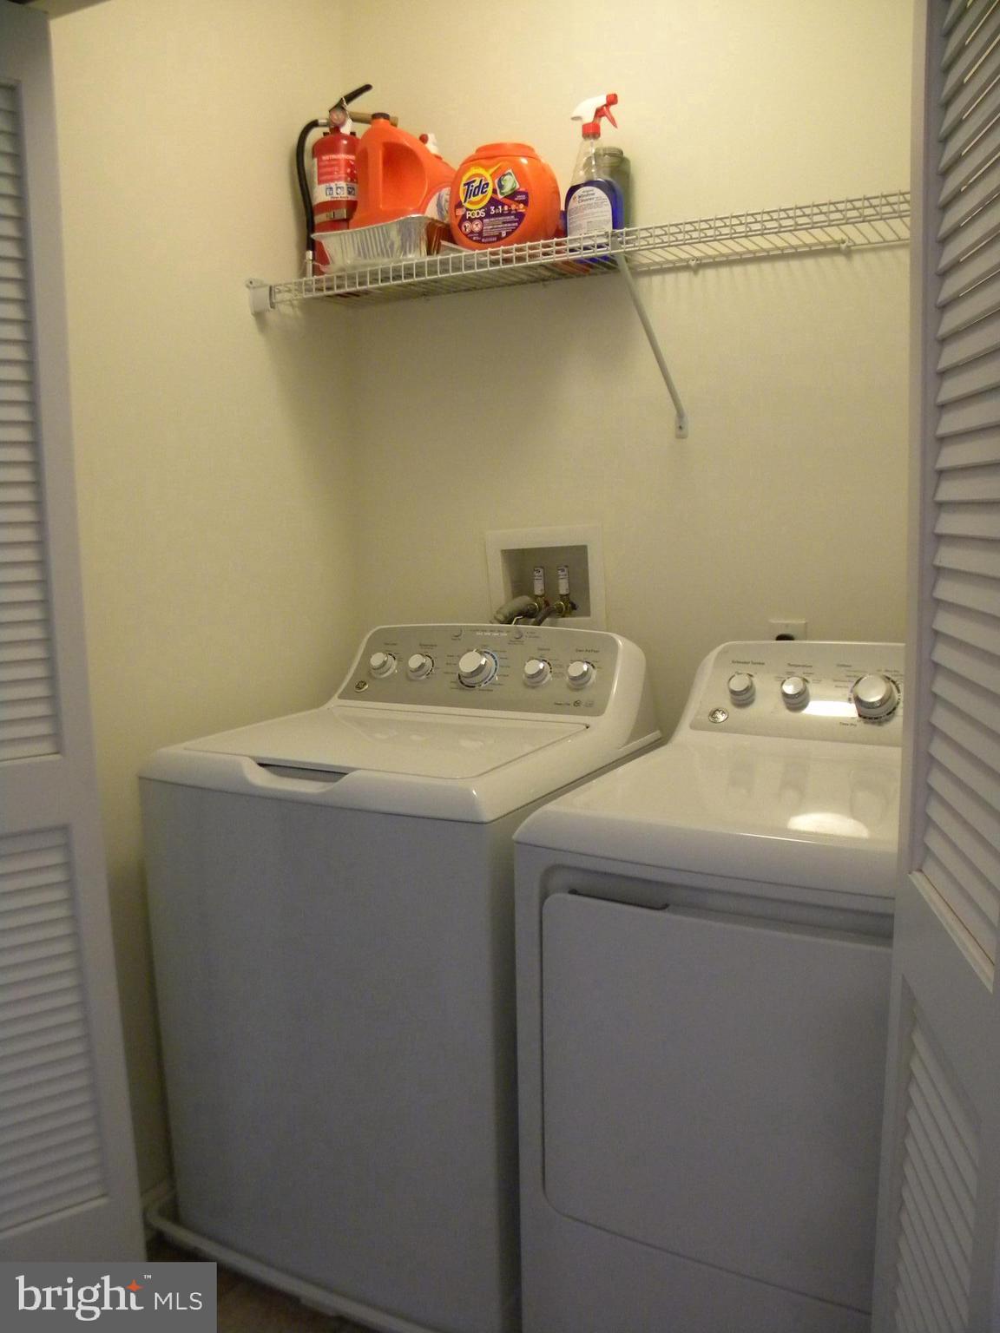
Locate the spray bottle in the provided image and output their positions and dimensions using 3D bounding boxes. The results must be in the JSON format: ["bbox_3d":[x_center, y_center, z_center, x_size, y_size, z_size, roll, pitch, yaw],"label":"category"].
[{"bbox_3d":[0.169,-0.880,1.945,0.106,0.270,0.066,3,9,27],"label":"spray bottle"}]

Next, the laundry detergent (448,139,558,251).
[{"bbox_3d":[0.008,-0.844,1.978,0.205,0.196,0.148,2,9,18],"label":"laundry detergent"}]

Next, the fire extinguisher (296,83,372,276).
[{"bbox_3d":[-0.338,-0.965,2.190,0.163,0.390,0.112,-2,8,-6],"label":"fire extinguisher"}]

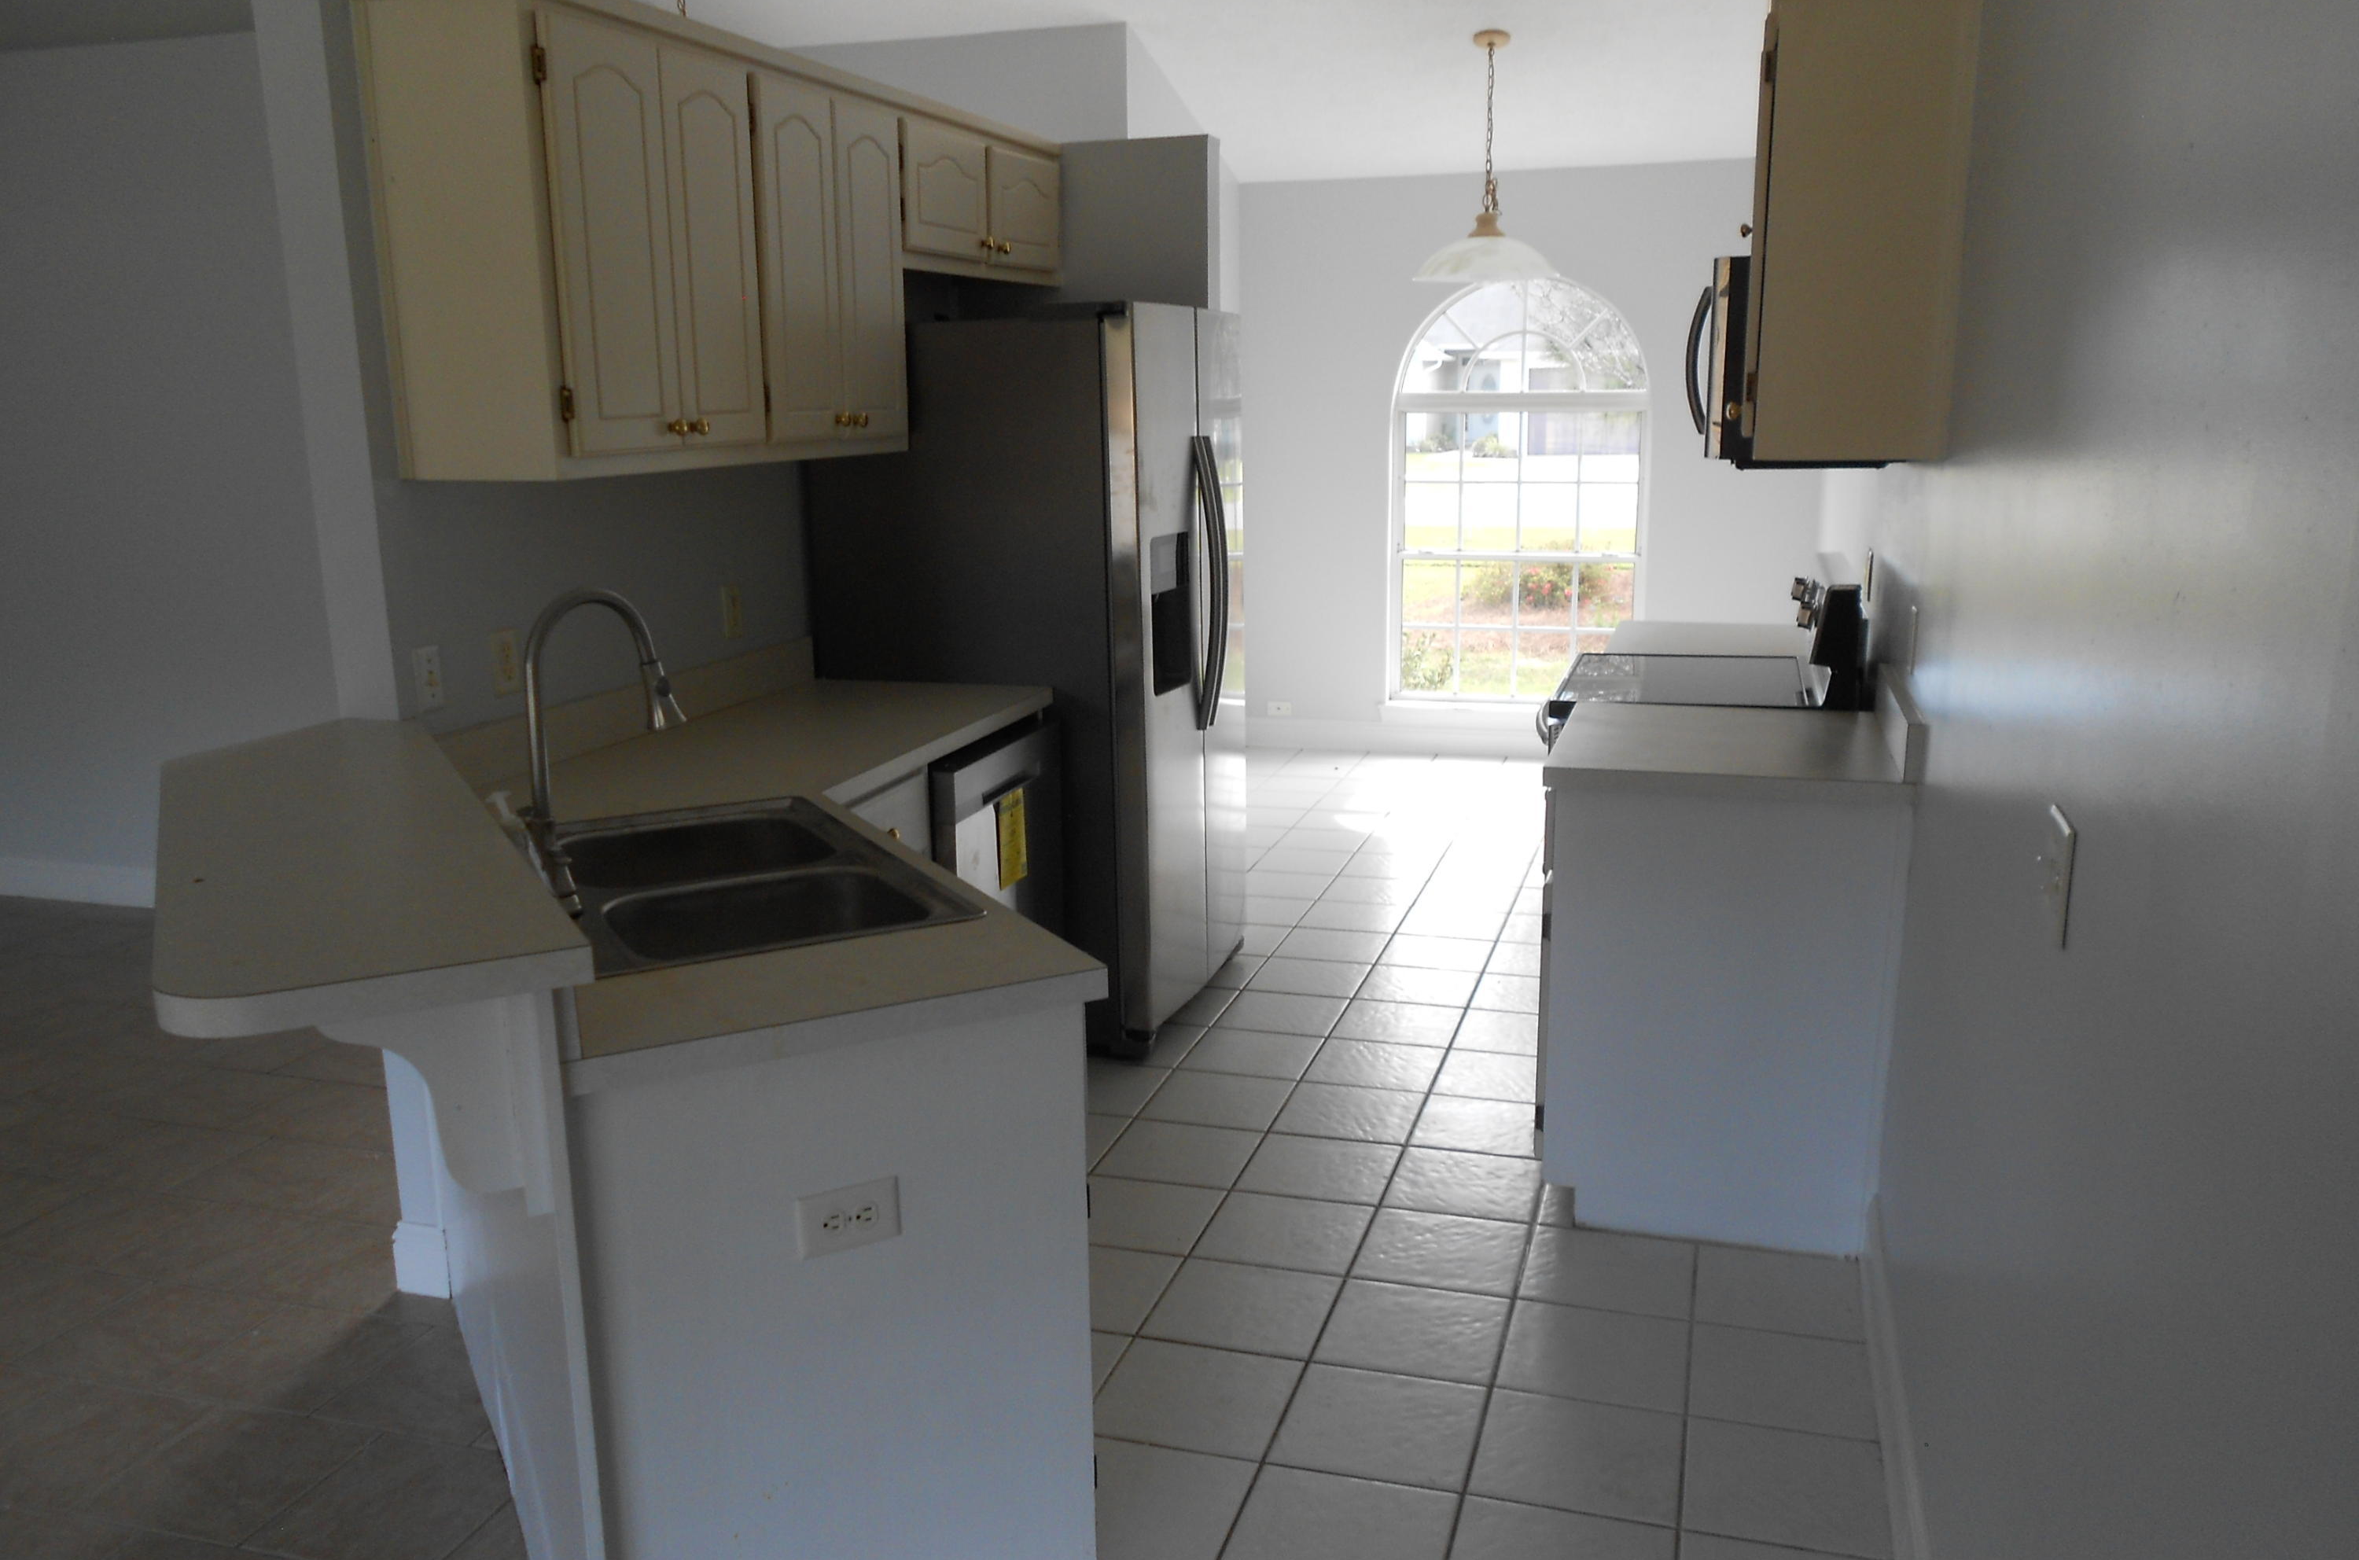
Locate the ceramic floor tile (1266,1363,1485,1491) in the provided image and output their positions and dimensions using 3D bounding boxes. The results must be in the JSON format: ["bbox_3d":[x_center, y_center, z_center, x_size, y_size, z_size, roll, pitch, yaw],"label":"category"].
[{"bbox_3d":[0.323,1.033,2.828,0.303,0.010,0.303,3,13,17],"label":"ceramic floor tile"}]

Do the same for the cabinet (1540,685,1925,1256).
[{"bbox_3d":[1.116,0.326,3.669,0.653,0.984,0.779,3,12,17],"label":"cabinet"}]

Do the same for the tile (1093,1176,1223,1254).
[{"bbox_3d":[-0.085,0.867,3.534,0.297,0.010,0.294,3,13,17],"label":"tile"}]

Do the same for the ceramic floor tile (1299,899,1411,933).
[{"bbox_3d":[0.543,0.428,5.475,0.300,0.010,0.297,3,13,17],"label":"ceramic floor tile"}]

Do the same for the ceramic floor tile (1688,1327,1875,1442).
[{"bbox_3d":[1.001,1.000,2.937,0.295,0.010,0.303,3,13,17],"label":"ceramic floor tile"}]

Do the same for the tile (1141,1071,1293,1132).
[{"bbox_3d":[0.099,0.750,4.144,0.301,0.011,0.301,3,12,17],"label":"tile"}]

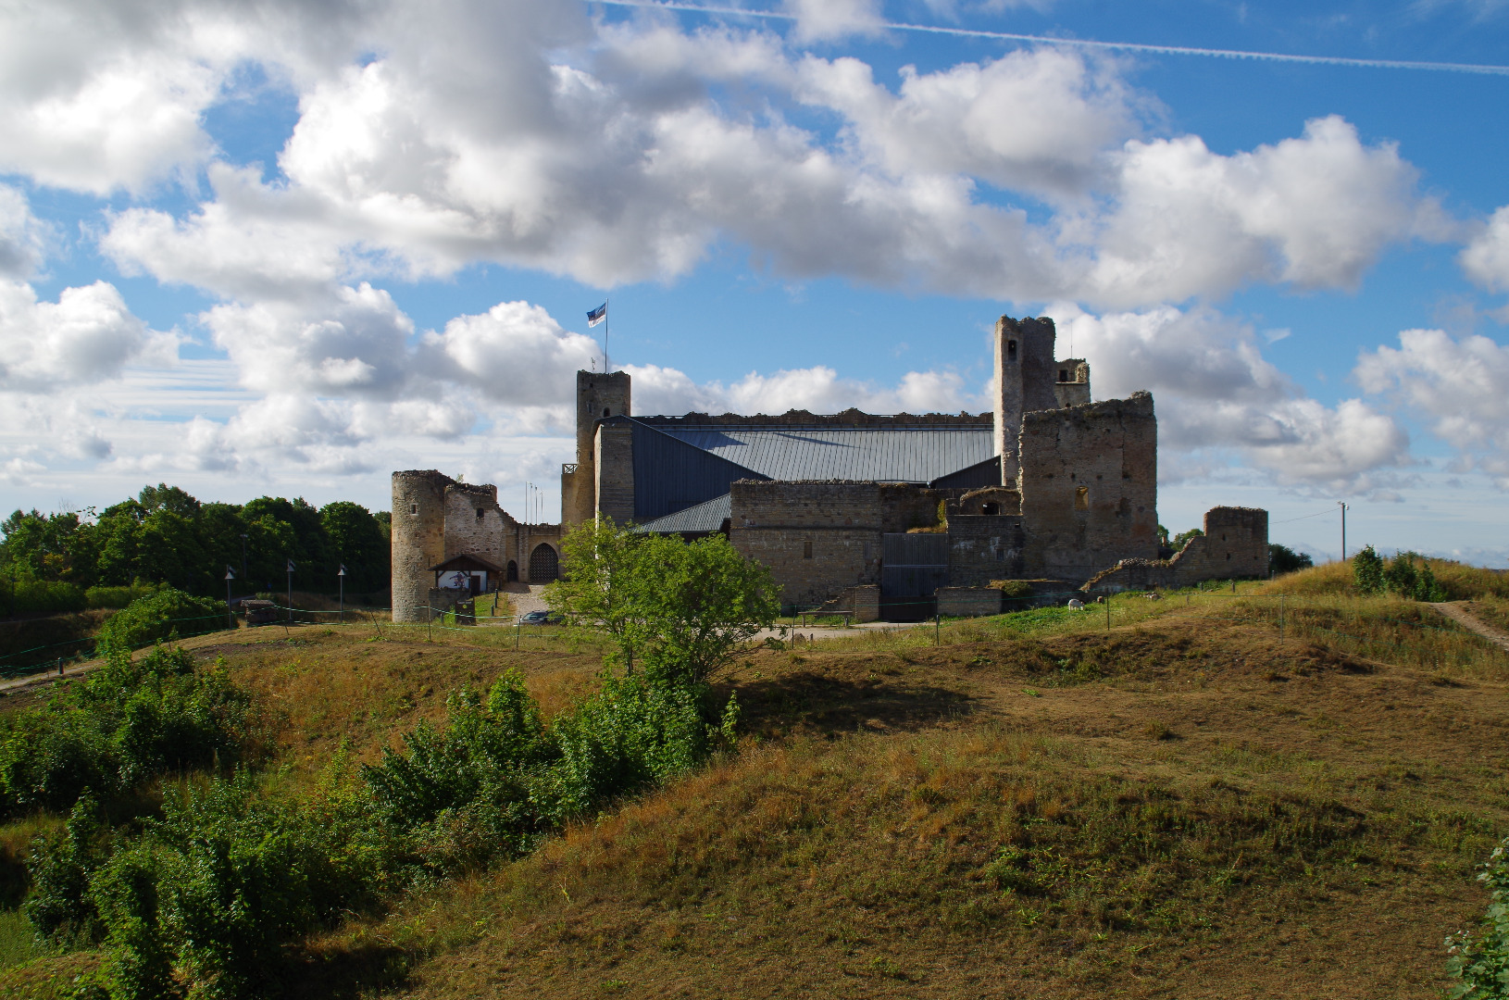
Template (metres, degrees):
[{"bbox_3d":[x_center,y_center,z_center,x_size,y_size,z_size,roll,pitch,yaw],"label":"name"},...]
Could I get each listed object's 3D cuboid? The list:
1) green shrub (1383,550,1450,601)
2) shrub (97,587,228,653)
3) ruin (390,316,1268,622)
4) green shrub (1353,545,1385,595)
[{"bbox_3d":[24.089,2.792,64.000,2.362,1.847,2.000,0,-2,0],"label":"green shrub"},{"bbox_3d":[-26.089,5.297,77.000,5.734,2.998,4.800,0,-2,0],"label":"shrub"},{"bbox_3d":[3.838,-3.148,146.679,70.000,25.000,54.000,0,-2,6],"label":"ruin"},{"bbox_3d":[22.392,2.556,64.000,1.116,1.804,1.150,0,-2,0],"label":"green shrub"}]

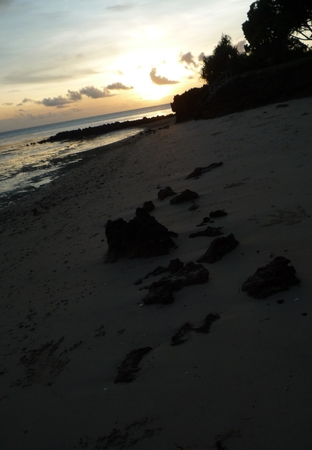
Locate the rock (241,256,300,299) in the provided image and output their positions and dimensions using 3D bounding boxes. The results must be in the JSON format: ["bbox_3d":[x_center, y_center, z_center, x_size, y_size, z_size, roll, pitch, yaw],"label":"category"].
[{"bbox_3d":[0.839,0.369,3.230,0.390,0.219,0.290,-12,15,-10],"label":"rock"}]

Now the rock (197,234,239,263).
[{"bbox_3d":[0.608,0.206,4.150,0.430,0.174,0.230,-17,16,-24],"label":"rock"}]

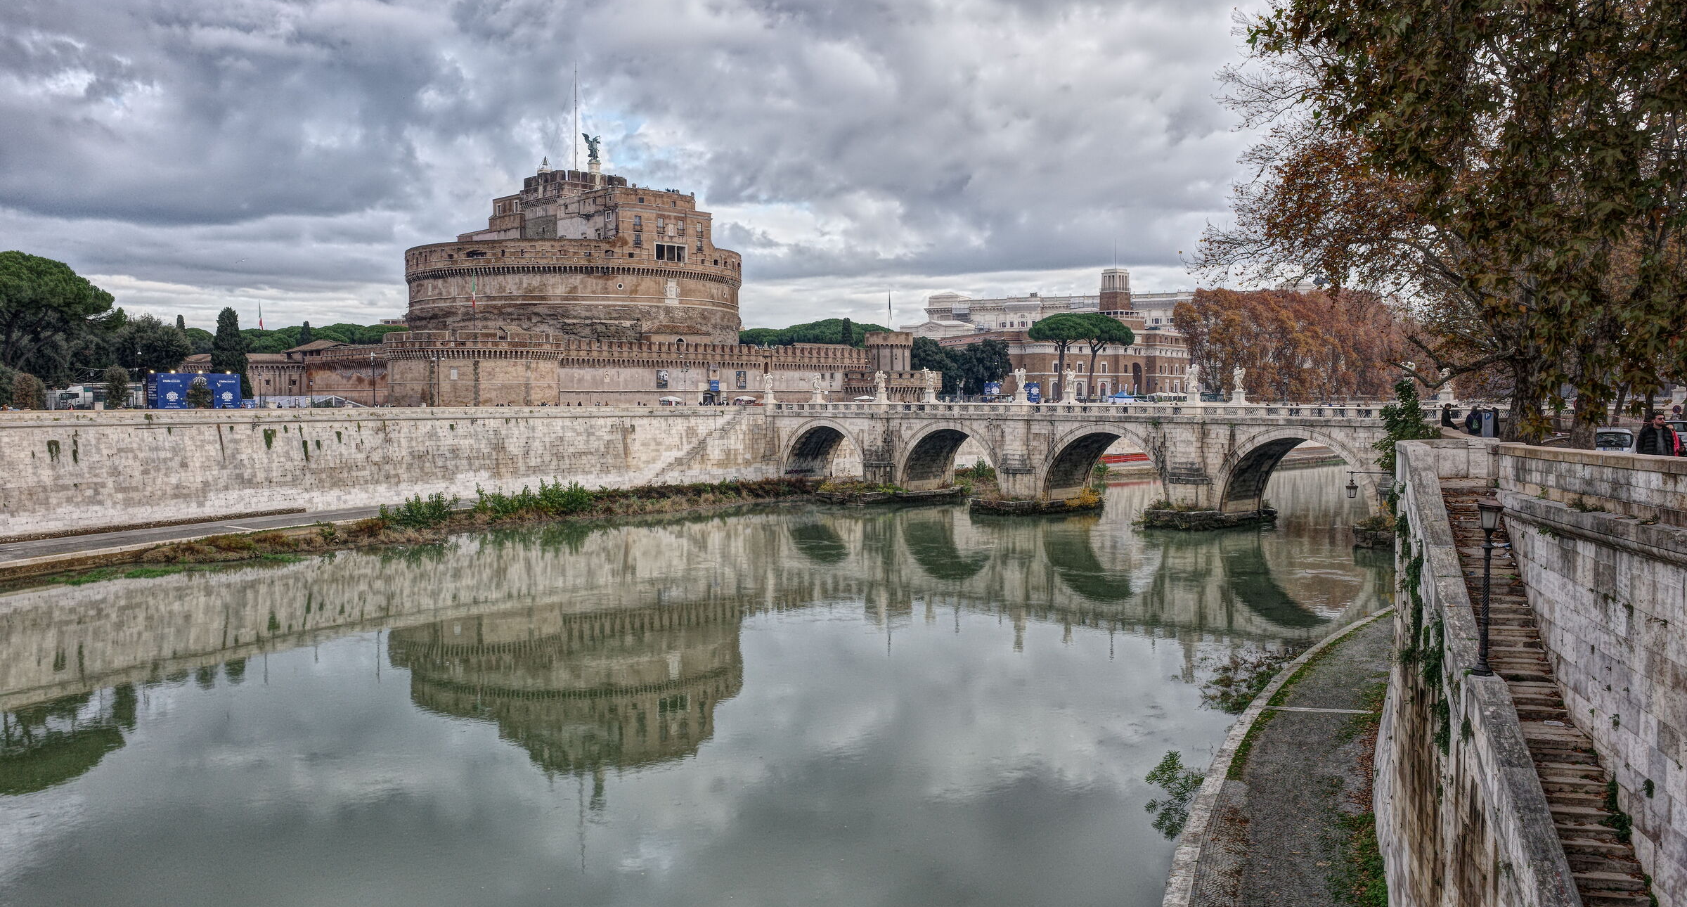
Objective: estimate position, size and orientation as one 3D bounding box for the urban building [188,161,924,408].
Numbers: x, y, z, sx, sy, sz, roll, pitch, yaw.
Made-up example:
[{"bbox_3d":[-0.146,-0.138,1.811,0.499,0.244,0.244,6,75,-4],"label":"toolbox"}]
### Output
[{"bbox_3d":[-54.500,-33.150,263.510,110.000,50.000,110.000,-2,3,-44],"label":"urban building"}]

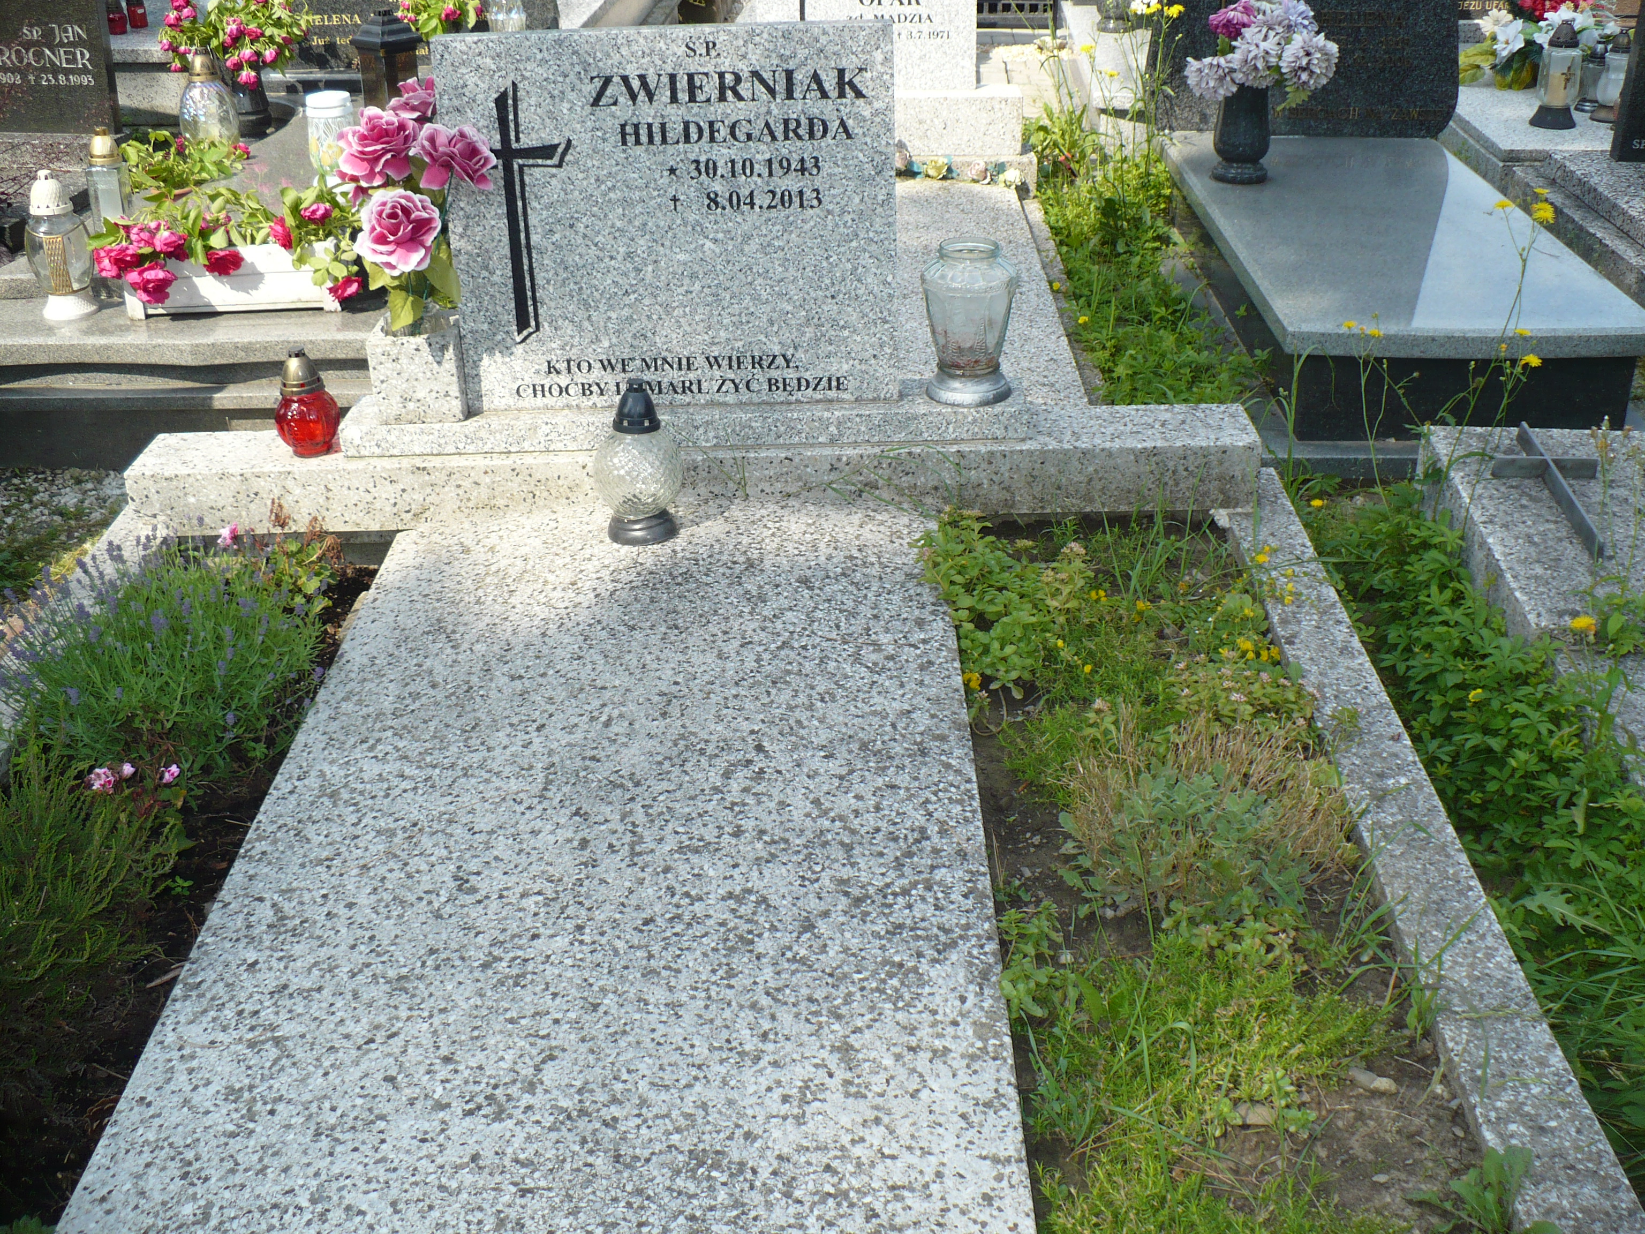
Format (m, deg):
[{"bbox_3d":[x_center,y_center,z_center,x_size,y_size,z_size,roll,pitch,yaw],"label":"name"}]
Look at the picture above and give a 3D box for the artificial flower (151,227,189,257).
[{"bbox_3d":[-1.277,-0.731,3.435,0.071,0.060,0.064,-10,28,-18],"label":"artificial flower"}]

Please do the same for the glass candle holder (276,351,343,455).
[{"bbox_3d":[-0.773,-0.322,2.617,0.096,0.150,0.096,-2,23,0],"label":"glass candle holder"}]

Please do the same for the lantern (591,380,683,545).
[{"bbox_3d":[-0.266,-0.224,2.546,0.132,0.226,0.132,-4,26,-6],"label":"lantern"}]

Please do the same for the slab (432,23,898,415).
[{"bbox_3d":[-0.200,-0.535,2.391,0.600,0.497,0.065,-2,20,1],"label":"slab"}]

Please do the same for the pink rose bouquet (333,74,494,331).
[{"bbox_3d":[-0.574,-0.581,2.465,0.210,0.340,0.190,-2,23,0],"label":"pink rose bouquet"}]

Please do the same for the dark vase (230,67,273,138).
[{"bbox_3d":[-1.485,-1.364,4.567,0.117,0.220,0.117,-9,27,-15],"label":"dark vase"}]

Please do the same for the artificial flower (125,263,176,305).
[{"bbox_3d":[-1.198,-0.594,3.130,0.090,0.075,0.085,-2,23,0],"label":"artificial flower"}]

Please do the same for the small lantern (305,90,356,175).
[{"bbox_3d":[-1.107,-1.078,3.970,0.107,0.205,0.107,-8,27,-13],"label":"small lantern"}]

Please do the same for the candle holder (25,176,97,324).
[{"bbox_3d":[-1.411,-0.689,3.239,0.122,0.250,0.122,-2,23,0],"label":"candle holder"}]

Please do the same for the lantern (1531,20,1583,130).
[{"bbox_3d":[1.757,-1.291,4.192,0.112,0.236,0.112,-1,26,0],"label":"lantern"}]

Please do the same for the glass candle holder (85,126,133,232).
[{"bbox_3d":[-1.502,-0.912,3.707,0.092,0.235,0.092,-11,28,-19],"label":"glass candle holder"}]

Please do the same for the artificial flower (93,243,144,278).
[{"bbox_3d":[-1.261,-0.638,3.145,0.090,0.066,0.080,-2,23,0],"label":"artificial flower"}]

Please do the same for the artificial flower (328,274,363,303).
[{"bbox_3d":[-0.944,-0.649,3.478,0.070,0.058,0.062,-8,27,-14],"label":"artificial flower"}]

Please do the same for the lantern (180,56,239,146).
[{"bbox_3d":[-1.438,-1.197,4.089,0.136,0.212,0.136,-2,23,0],"label":"lantern"}]

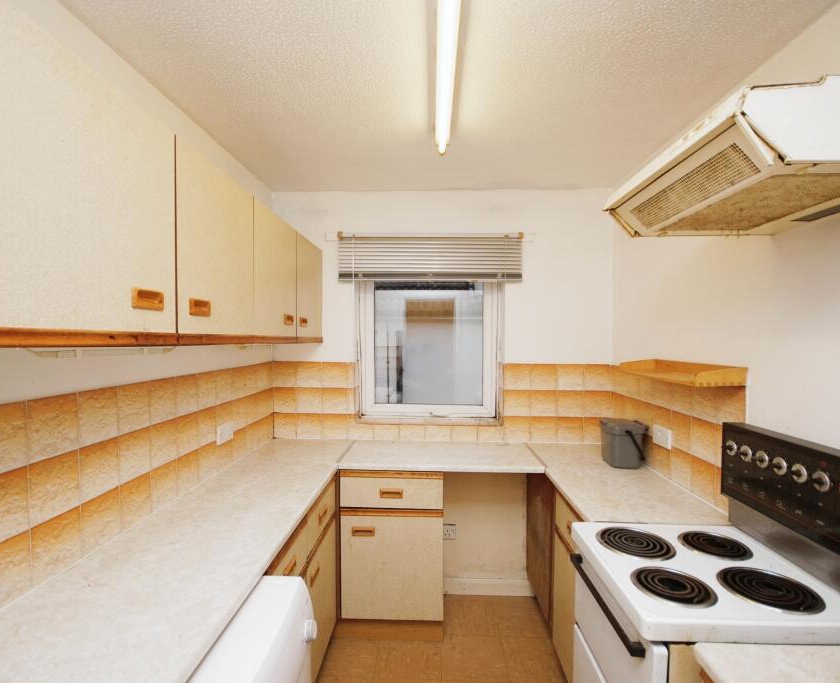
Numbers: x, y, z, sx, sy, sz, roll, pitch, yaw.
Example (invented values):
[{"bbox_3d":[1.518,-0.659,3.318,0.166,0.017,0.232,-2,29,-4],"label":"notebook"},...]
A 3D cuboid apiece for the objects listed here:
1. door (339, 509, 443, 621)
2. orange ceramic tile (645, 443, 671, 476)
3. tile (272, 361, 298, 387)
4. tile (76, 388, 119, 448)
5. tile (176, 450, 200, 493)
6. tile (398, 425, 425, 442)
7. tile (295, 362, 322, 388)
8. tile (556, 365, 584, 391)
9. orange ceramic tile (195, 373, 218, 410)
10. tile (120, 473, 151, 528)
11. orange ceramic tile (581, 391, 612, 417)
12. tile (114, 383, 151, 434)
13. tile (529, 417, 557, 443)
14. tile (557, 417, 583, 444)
[{"bbox_3d":[-0.134,1.076,2.058,0.494,0.527,0.022,0,1,3],"label":"door"},{"bbox_3d":[1.095,0.527,1.910,0.010,0.148,0.149,0,1,3],"label":"orange ceramic tile"},{"bbox_3d":[-0.803,0.198,2.552,0.138,0.152,0.010,0,1,3],"label":"tile"},{"bbox_3d":[-0.916,0.212,1.213,0.010,0.150,0.150,0,0,2],"label":"tile"},{"bbox_3d":[-0.904,0.514,1.656,0.010,0.147,0.150,0,0,2],"label":"tile"},{"bbox_3d":[-0.044,0.538,2.507,0.151,0.095,0.010,0,1,3],"label":"tile"},{"bbox_3d":[-0.647,0.197,2.500,0.150,0.150,0.010,0,1,2],"label":"tile"},{"bbox_3d":[0.867,0.210,2.462,0.151,0.151,0.010,0,1,3],"label":"tile"},{"bbox_3d":[-0.901,0.208,1.800,0.010,0.151,0.149,0,1,3],"label":"orange ceramic tile"},{"bbox_3d":[-0.913,0.512,1.370,0.010,0.147,0.150,0,0,2],"label":"tile"},{"bbox_3d":[1.018,0.359,2.443,0.153,0.150,0.010,0,1,2],"label":"orange ceramic tile"},{"bbox_3d":[-0.899,0.211,1.341,0.010,0.150,0.150,0,1,2],"label":"tile"},{"bbox_3d":[0.715,0.509,2.466,0.150,0.148,0.010,0,1,2],"label":"tile"},{"bbox_3d":[0.867,0.515,2.469,0.150,0.150,0.010,0,0,2],"label":"tile"}]

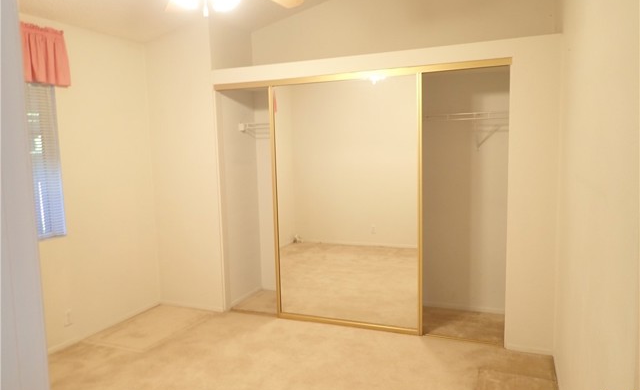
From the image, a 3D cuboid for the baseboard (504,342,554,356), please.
[{"bbox_3d":[1.497,1.102,3.318,0.315,0.045,0.013,1,6,23],"label":"baseboard"}]

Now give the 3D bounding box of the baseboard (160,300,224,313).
[{"bbox_3d":[-1.234,1.069,4.435,0.733,0.045,0.013,1,6,23],"label":"baseboard"}]

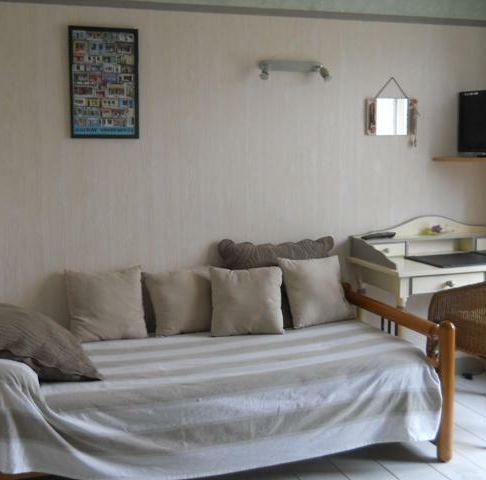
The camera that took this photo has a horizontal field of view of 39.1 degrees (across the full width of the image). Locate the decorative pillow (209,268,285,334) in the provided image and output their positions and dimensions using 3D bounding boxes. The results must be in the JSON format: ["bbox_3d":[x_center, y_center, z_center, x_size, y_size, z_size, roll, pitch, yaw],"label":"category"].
[{"bbox_3d":[0.023,0.319,3.550,0.365,0.360,0.130,-1,-16,-4],"label":"decorative pillow"}]

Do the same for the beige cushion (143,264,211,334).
[{"bbox_3d":[-0.317,0.317,3.580,0.360,0.360,0.130,-3,-25,-20],"label":"beige cushion"}]

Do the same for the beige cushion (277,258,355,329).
[{"bbox_3d":[0.400,0.280,3.720,0.360,0.360,0.130,-3,-25,-18],"label":"beige cushion"}]

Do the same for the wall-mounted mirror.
[{"bbox_3d":[0.863,-0.724,4.008,0.311,0.222,0.025,-3,7,-18],"label":"wall-mounted mirror"}]

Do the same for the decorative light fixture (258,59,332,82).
[{"bbox_3d":[0.292,-0.931,3.754,0.400,0.119,0.110,-3,7,-18],"label":"decorative light fixture"}]

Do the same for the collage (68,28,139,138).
[{"bbox_3d":[-0.705,-0.800,3.493,0.346,0.558,0.022,-3,7,-18],"label":"collage"}]

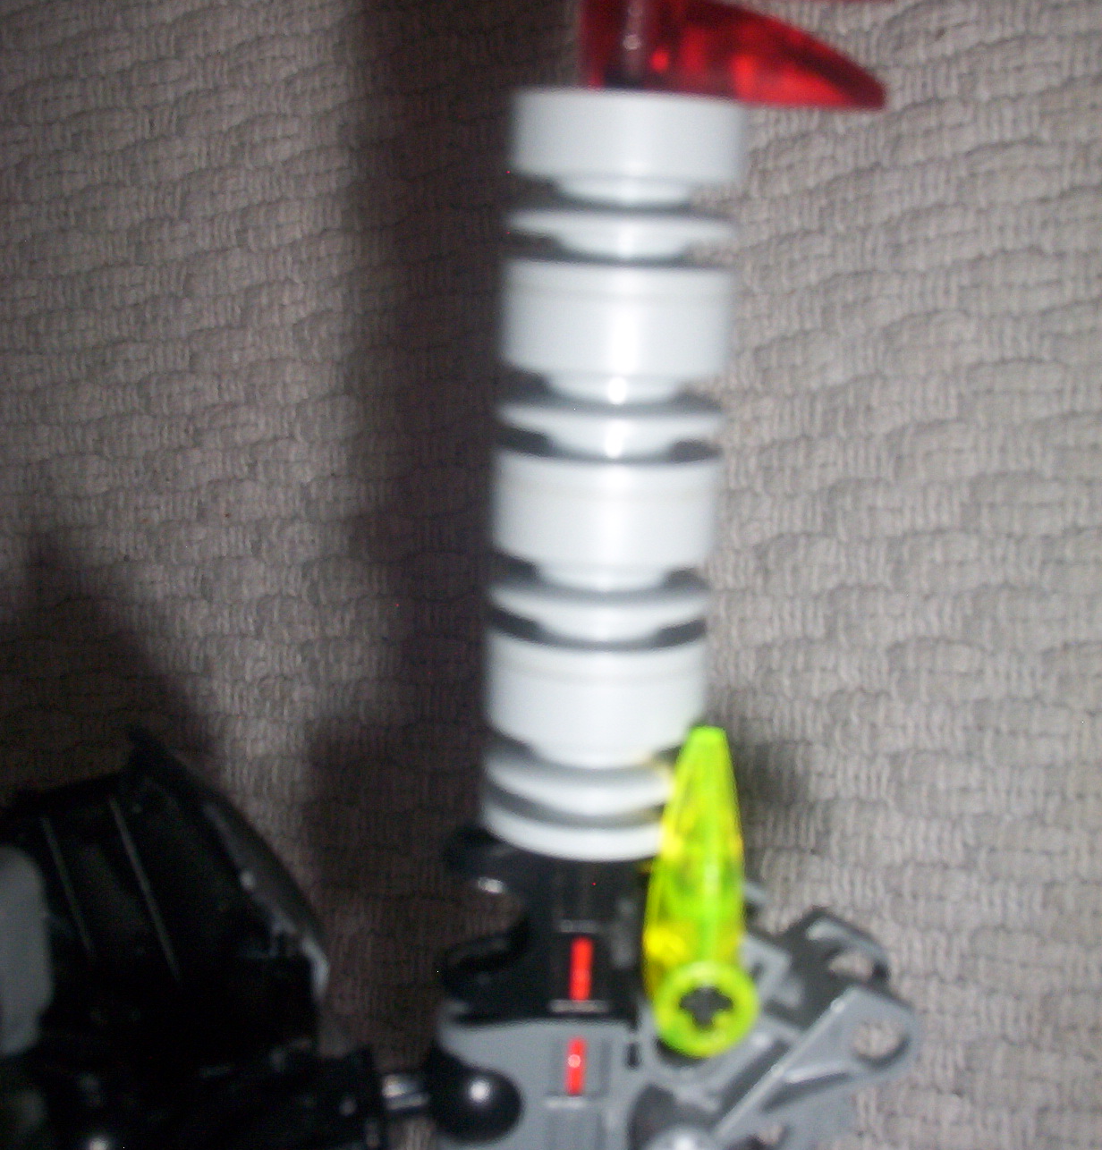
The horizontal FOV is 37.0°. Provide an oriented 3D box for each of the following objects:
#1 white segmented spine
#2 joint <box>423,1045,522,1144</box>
[{"bbox_3d":[0.005,-0.008,0.137,0.018,0.018,0.060,3,103,0],"label":"white segmented spine"},{"bbox_3d":[-0.008,0.052,0.165,0.010,0.010,0.010,3,103,0],"label":"joint"}]

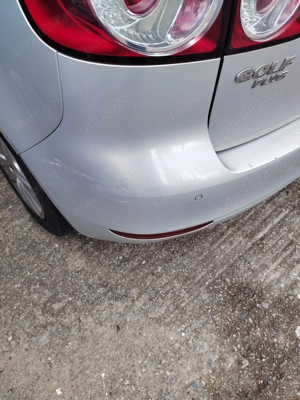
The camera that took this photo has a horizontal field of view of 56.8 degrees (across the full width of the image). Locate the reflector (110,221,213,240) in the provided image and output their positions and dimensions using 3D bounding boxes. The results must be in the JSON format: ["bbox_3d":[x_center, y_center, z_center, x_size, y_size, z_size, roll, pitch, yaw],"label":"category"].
[{"bbox_3d":[0.039,0.096,0.871,0.332,0.036,0.050,-5,46,-2],"label":"reflector"}]

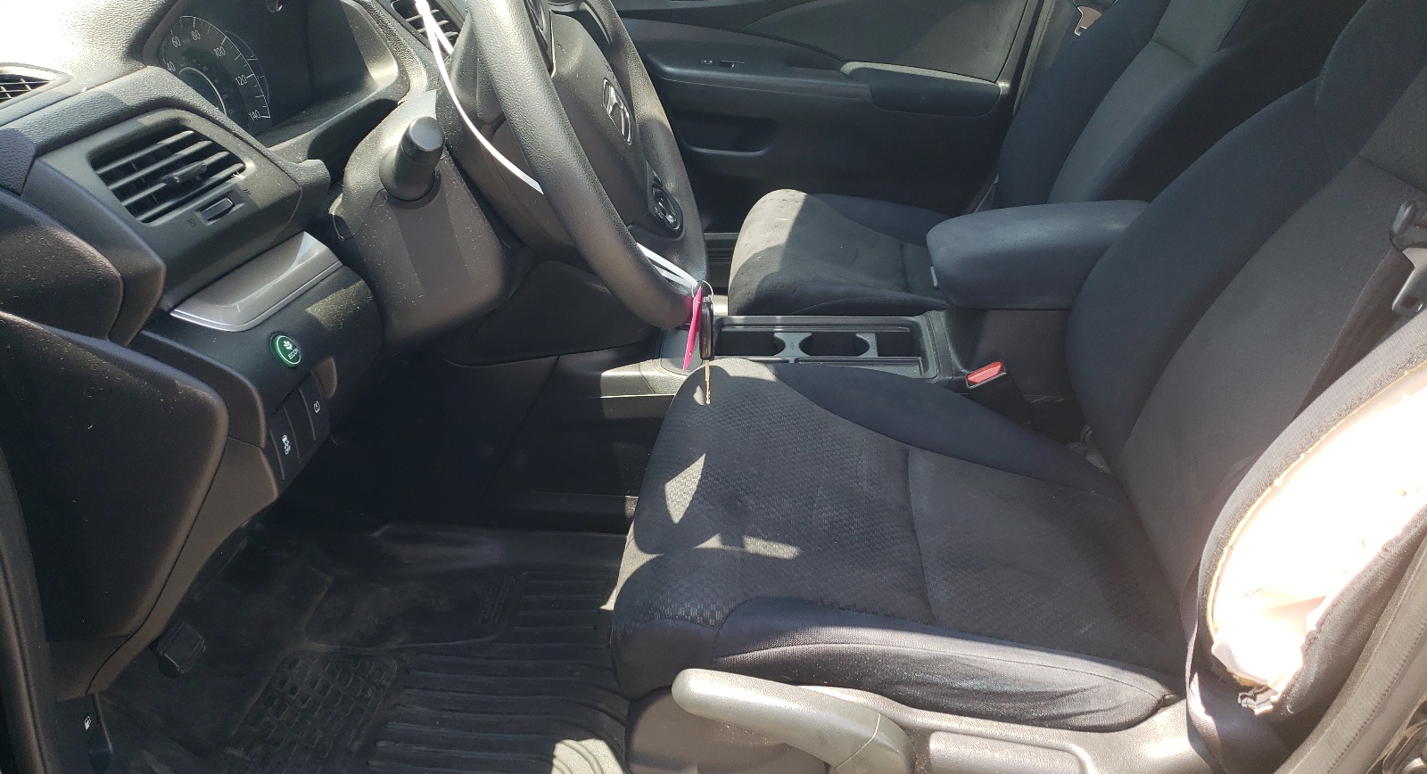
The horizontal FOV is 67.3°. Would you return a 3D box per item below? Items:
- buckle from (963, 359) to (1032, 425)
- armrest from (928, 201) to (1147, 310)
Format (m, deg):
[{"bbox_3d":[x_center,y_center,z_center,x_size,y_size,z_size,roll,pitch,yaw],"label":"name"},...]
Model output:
[{"bbox_3d":[0.323,0.020,1.196,0.044,0.079,0.028,-28,18,17],"label":"buckle"},{"bbox_3d":[0.386,-0.157,1.238,0.287,0.083,0.180,1,24,6],"label":"armrest"}]

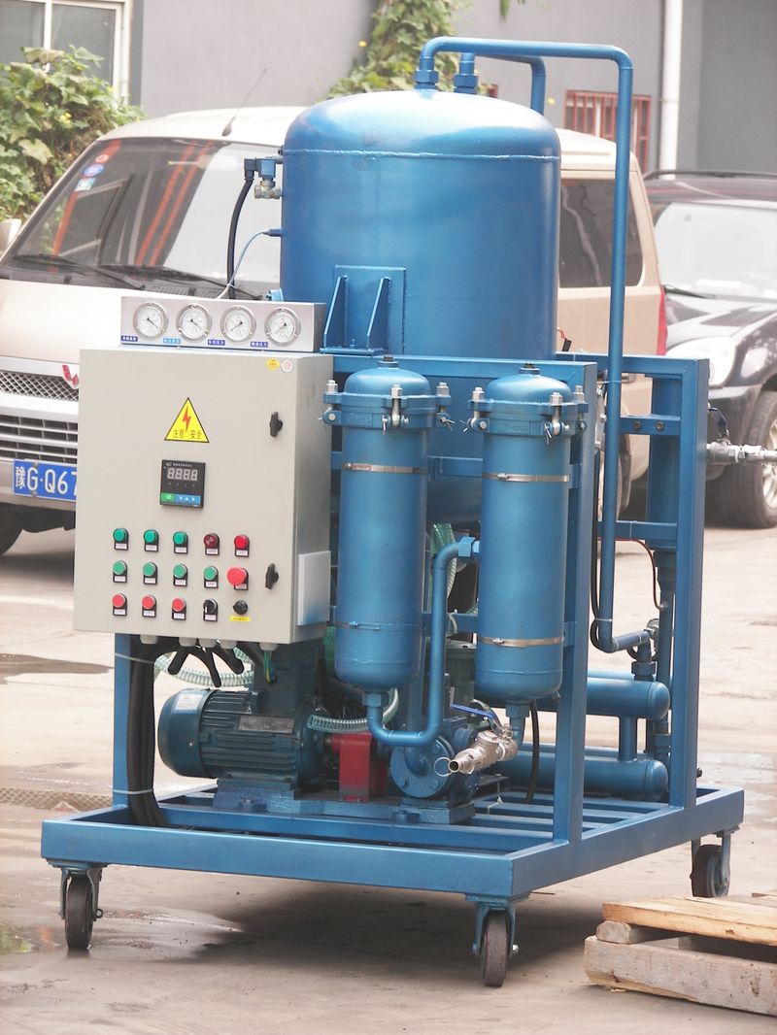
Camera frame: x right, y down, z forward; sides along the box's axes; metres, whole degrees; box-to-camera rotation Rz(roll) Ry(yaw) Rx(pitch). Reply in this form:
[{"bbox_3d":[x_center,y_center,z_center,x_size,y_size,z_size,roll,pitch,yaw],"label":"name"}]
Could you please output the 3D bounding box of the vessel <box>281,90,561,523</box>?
[{"bbox_3d":[0.065,-0.461,11.725,0.604,0.947,0.604,2,4,0],"label":"vessel"}]

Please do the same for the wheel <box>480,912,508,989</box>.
[{"bbox_3d":[0.219,0.884,11.005,0.045,0.156,0.156,1,4,-3],"label":"wheel"}]

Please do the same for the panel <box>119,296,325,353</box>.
[{"bbox_3d":[-0.350,-0.412,11.382,0.443,0.101,0.070,3,4,22],"label":"panel"}]

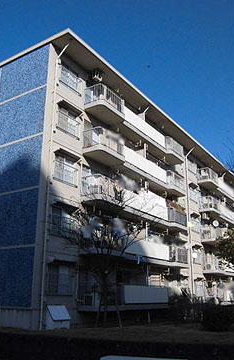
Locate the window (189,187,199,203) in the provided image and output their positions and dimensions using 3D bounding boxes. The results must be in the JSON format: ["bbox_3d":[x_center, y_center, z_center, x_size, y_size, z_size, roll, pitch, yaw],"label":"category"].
[{"bbox_3d":[6.979,1.444,32.215,0.200,0.990,1.900,-11,-21,32],"label":"window"}]

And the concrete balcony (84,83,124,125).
[{"bbox_3d":[-0.603,-4.331,21.047,1.245,1.352,2.491,-11,-21,32],"label":"concrete balcony"}]

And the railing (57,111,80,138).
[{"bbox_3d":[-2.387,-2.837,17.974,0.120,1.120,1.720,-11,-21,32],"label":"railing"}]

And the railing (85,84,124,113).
[{"bbox_3d":[-0.635,-4.492,21.022,1.166,1.060,2.332,-11,-21,32],"label":"railing"}]

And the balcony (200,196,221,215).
[{"bbox_3d":[8.767,2.582,33.764,1.180,1.370,2.650,-11,-21,32],"label":"balcony"}]

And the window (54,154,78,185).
[{"bbox_3d":[-2.473,-0.455,17.932,0.200,1.280,1.750,-11,-21,32],"label":"window"}]

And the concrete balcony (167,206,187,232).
[{"bbox_3d":[3.861,2.895,25.900,1.180,1.350,3.300,-11,-21,32],"label":"concrete balcony"}]

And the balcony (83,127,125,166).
[{"bbox_3d":[-0.621,-1.708,19.323,1.120,1.300,2.340,-11,-21,32],"label":"balcony"}]

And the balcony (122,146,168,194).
[{"bbox_3d":[1.495,-0.640,23.228,1.200,1.220,5.550,-11,-21,32],"label":"balcony"}]

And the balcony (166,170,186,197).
[{"bbox_3d":[3.937,0.361,25.912,1.120,1.280,2.350,-11,-21,32],"label":"balcony"}]

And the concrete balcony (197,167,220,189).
[{"bbox_3d":[8.777,0.050,34.565,1.180,1.400,2.650,-11,-21,32],"label":"concrete balcony"}]

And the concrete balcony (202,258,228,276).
[{"bbox_3d":[8.772,7.772,32.166,1.180,1.370,2.750,-11,-21,32],"label":"concrete balcony"}]

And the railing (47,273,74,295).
[{"bbox_3d":[-2.356,4.499,15.569,0.140,0.900,1.830,-11,-21,32],"label":"railing"}]

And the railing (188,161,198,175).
[{"bbox_3d":[6.937,-1.165,33.052,0.200,1.170,1.900,-11,-21,32],"label":"railing"}]

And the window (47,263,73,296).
[{"bbox_3d":[-2.456,4.318,15.676,0.120,1.250,1.700,-11,-21,32],"label":"window"}]

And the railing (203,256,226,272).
[{"bbox_3d":[8.657,7.417,31.735,1.192,1.007,2.358,-11,-21,32],"label":"railing"}]

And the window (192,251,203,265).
[{"bbox_3d":[6.480,6.333,29.021,0.140,0.880,1.900,-11,-21,32],"label":"window"}]

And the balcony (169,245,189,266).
[{"bbox_3d":[3.860,5.371,24.990,1.245,1.272,2.650,-11,-21,32],"label":"balcony"}]

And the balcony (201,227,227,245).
[{"bbox_3d":[8.733,5.084,32.615,1.245,1.272,2.624,-11,-21,32],"label":"balcony"}]

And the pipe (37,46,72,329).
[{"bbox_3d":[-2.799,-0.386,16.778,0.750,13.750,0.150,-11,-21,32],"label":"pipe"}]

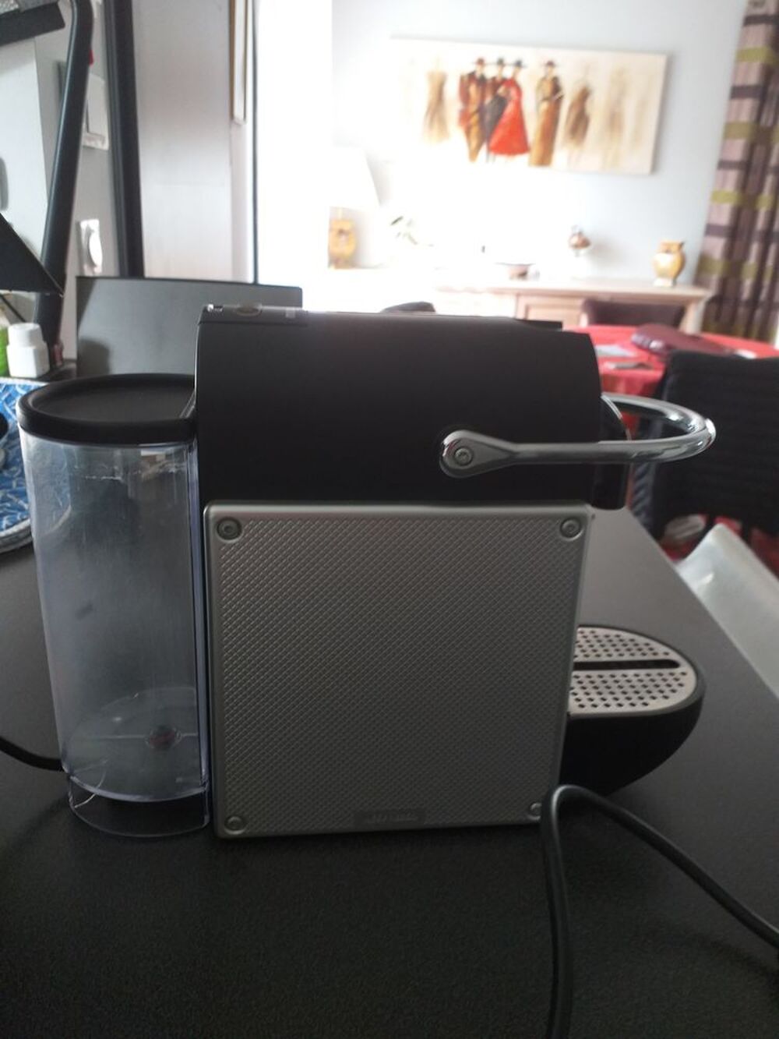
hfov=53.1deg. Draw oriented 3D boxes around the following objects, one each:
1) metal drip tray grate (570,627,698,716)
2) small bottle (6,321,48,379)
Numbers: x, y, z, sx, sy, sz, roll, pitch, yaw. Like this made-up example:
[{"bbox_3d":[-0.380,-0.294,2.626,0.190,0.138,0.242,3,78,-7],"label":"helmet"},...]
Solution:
[{"bbox_3d":[0.116,0.080,0.412,0.088,0.008,0.092,0,17,-7],"label":"metal drip tray grate"},{"bbox_3d":[-0.468,-0.219,1.008,0.037,0.063,0.037,2,17,0],"label":"small bottle"}]

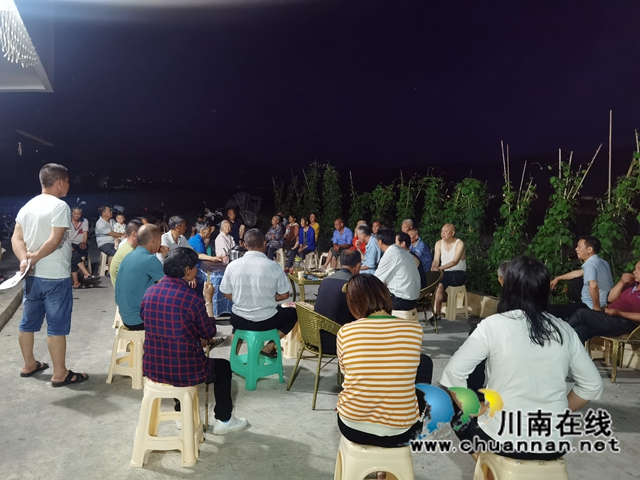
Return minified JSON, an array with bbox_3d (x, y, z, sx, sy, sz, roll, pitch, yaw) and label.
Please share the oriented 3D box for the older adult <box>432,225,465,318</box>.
[{"bbox_3d":[1.659,0.419,6.590,0.740,1.280,0.500,-2,5,-41],"label":"older adult"}]

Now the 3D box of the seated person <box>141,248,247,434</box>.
[{"bbox_3d":[-0.765,0.627,3.023,0.540,1.180,0.760,5,5,35],"label":"seated person"}]

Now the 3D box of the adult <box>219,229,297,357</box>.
[{"bbox_3d":[-0.530,0.550,4.480,0.600,1.290,0.820,3,4,2],"label":"adult"}]

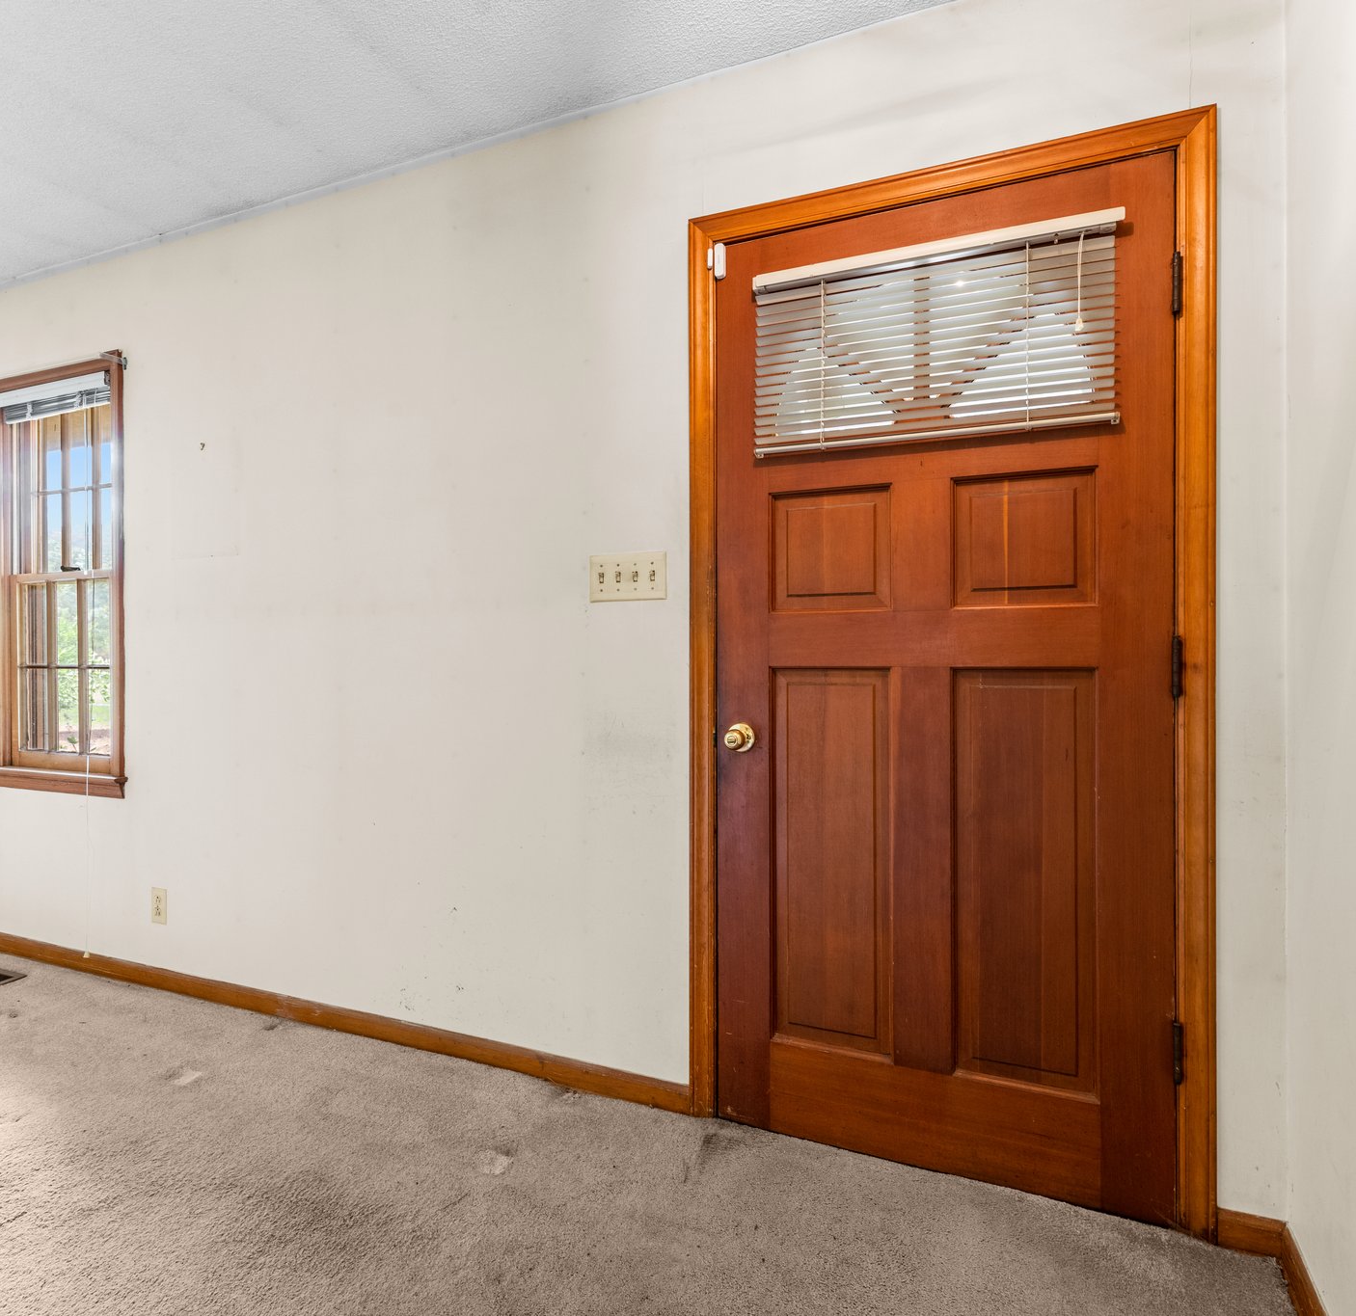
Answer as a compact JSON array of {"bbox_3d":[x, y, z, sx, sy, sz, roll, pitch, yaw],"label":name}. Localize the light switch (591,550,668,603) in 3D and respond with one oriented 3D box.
[{"bbox_3d":[-0.123,-0.194,1.990,0.206,0.115,0.016,0,0,23],"label":"light switch"}]

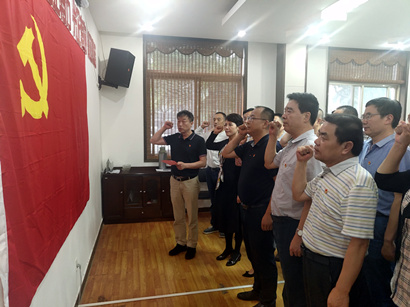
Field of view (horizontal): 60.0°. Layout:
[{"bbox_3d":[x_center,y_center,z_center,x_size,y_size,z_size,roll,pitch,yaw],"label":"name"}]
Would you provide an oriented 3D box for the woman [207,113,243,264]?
[{"bbox_3d":[0.256,0.378,3.963,0.420,1.630,0.500,-3,5,-35],"label":"woman"}]

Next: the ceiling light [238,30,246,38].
[{"bbox_3d":[0.563,-1.788,5.335,0.120,0.060,0.120,-1,5,-11],"label":"ceiling light"}]

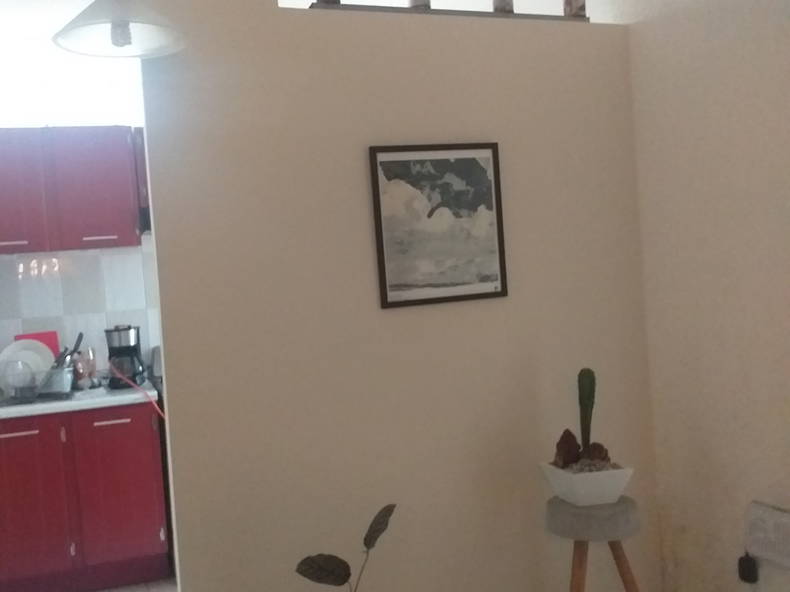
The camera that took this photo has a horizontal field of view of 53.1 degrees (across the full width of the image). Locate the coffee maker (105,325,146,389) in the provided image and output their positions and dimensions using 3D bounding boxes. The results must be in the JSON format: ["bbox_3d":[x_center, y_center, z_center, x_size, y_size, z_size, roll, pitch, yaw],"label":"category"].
[{"bbox_3d":[-1.327,0.296,3.906,0.169,0.298,0.210,-4,1,-12],"label":"coffee maker"}]

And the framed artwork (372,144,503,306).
[{"bbox_3d":[0.153,-0.244,2.697,0.455,0.532,0.022,-5,2,-17],"label":"framed artwork"}]

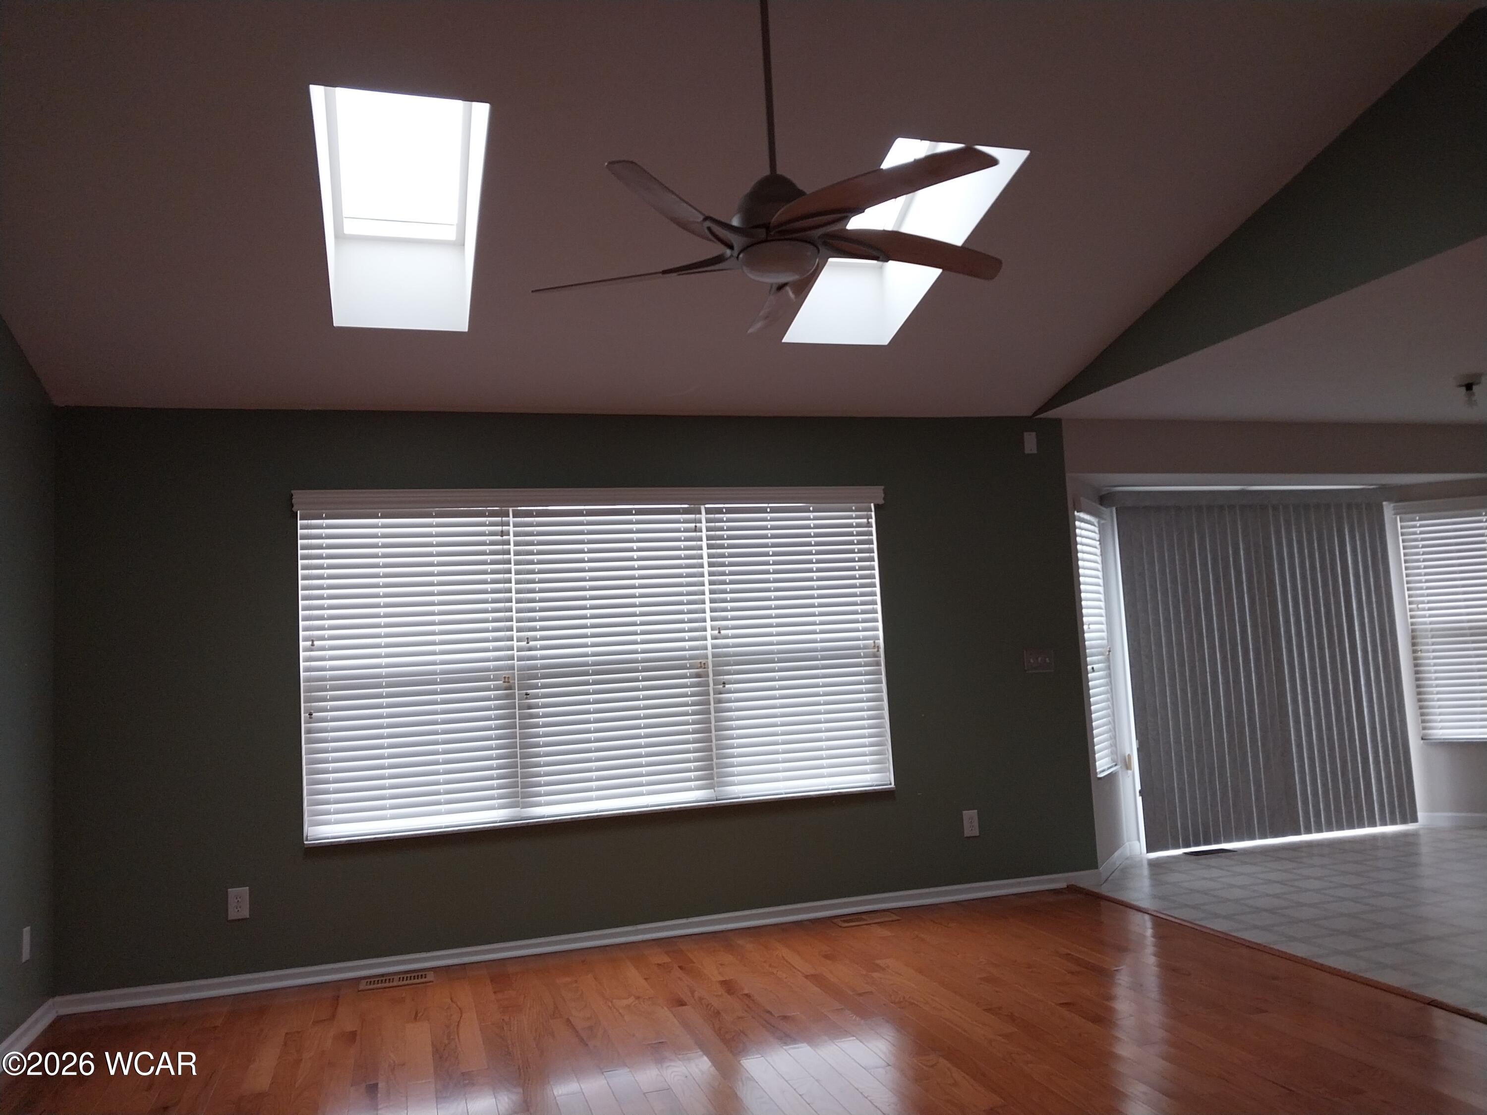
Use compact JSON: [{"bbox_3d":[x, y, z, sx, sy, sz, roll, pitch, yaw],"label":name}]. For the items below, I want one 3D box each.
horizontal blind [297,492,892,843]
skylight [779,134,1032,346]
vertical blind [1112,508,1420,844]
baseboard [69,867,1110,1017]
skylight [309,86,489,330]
[{"bbox_3d":[-0.587,0.435,5.129,2.730,1.490,0.110,-1,-5,-17],"label":"horizontal blind"},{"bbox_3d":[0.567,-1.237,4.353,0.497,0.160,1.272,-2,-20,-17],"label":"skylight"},{"bbox_3d":[3.192,0.669,6.746,1.980,2.010,0.080,-1,-5,-17],"label":"vertical blind"},{"bbox_3d":[-0.428,1.697,5.038,4.710,0.075,0.020,-1,-5,-17],"label":"baseboard"},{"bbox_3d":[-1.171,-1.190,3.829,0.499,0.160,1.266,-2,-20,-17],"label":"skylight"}]

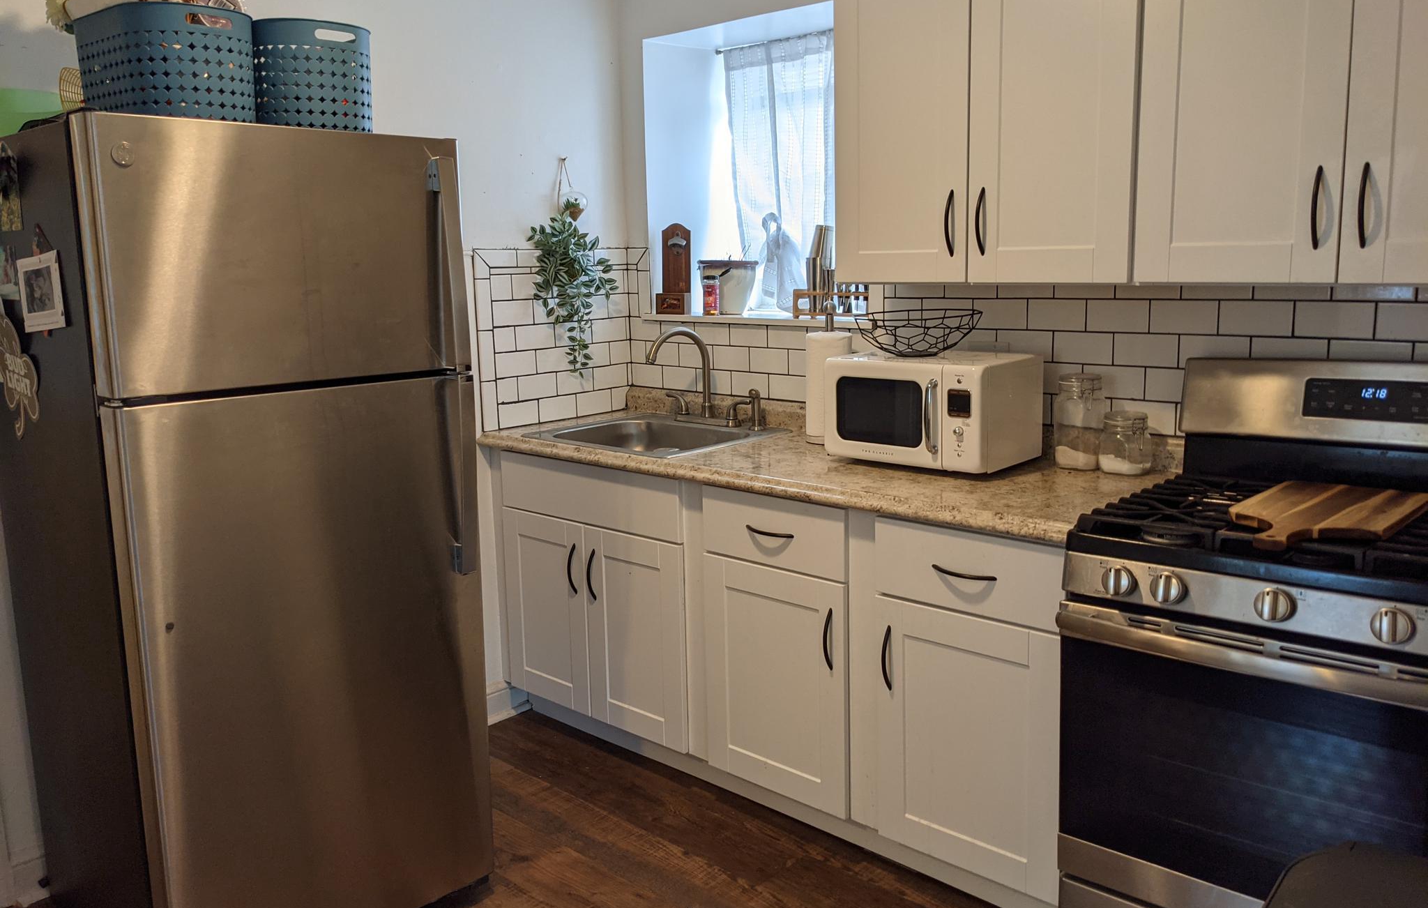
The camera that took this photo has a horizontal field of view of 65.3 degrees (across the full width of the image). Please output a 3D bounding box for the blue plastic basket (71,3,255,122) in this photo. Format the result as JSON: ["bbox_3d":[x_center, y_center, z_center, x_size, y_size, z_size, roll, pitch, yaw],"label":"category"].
[{"bbox_3d":[-1.038,-0.714,2.143,0.325,0.228,0.245,7,13,39],"label":"blue plastic basket"}]

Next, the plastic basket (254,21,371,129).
[{"bbox_3d":[-0.901,-0.787,2.430,0.330,0.250,0.250,8,14,42],"label":"plastic basket"}]

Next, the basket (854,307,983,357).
[{"bbox_3d":[0.520,-0.303,2.808,0.322,0.107,0.322,-1,10,0],"label":"basket"}]

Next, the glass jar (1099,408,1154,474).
[{"bbox_3d":[0.972,-0.023,2.631,0.110,0.138,0.113,0,10,6],"label":"glass jar"}]

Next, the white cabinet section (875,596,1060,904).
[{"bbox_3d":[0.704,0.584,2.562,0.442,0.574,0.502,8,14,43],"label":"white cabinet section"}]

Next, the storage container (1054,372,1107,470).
[{"bbox_3d":[0.888,-0.075,2.696,0.110,0.222,0.113,0,10,6],"label":"storage container"}]

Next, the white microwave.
[{"bbox_3d":[0.545,-0.111,2.804,0.450,0.268,0.325,7,13,39],"label":"white microwave"}]

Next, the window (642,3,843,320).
[{"bbox_3d":[0.216,-0.881,3.504,0.890,0.890,0.320,8,14,42],"label":"window"}]

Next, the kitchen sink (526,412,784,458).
[{"bbox_3d":[-0.178,0.017,3.382,0.635,0.170,0.560,8,14,42],"label":"kitchen sink"}]

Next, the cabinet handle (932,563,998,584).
[{"bbox_3d":[0.510,0.249,2.300,0.147,0.014,0.030,8,14,43],"label":"cabinet handle"}]

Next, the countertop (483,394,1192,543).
[{"bbox_3d":[0.192,-0.030,3.028,1.905,0.125,0.645,8,14,42],"label":"countertop"}]

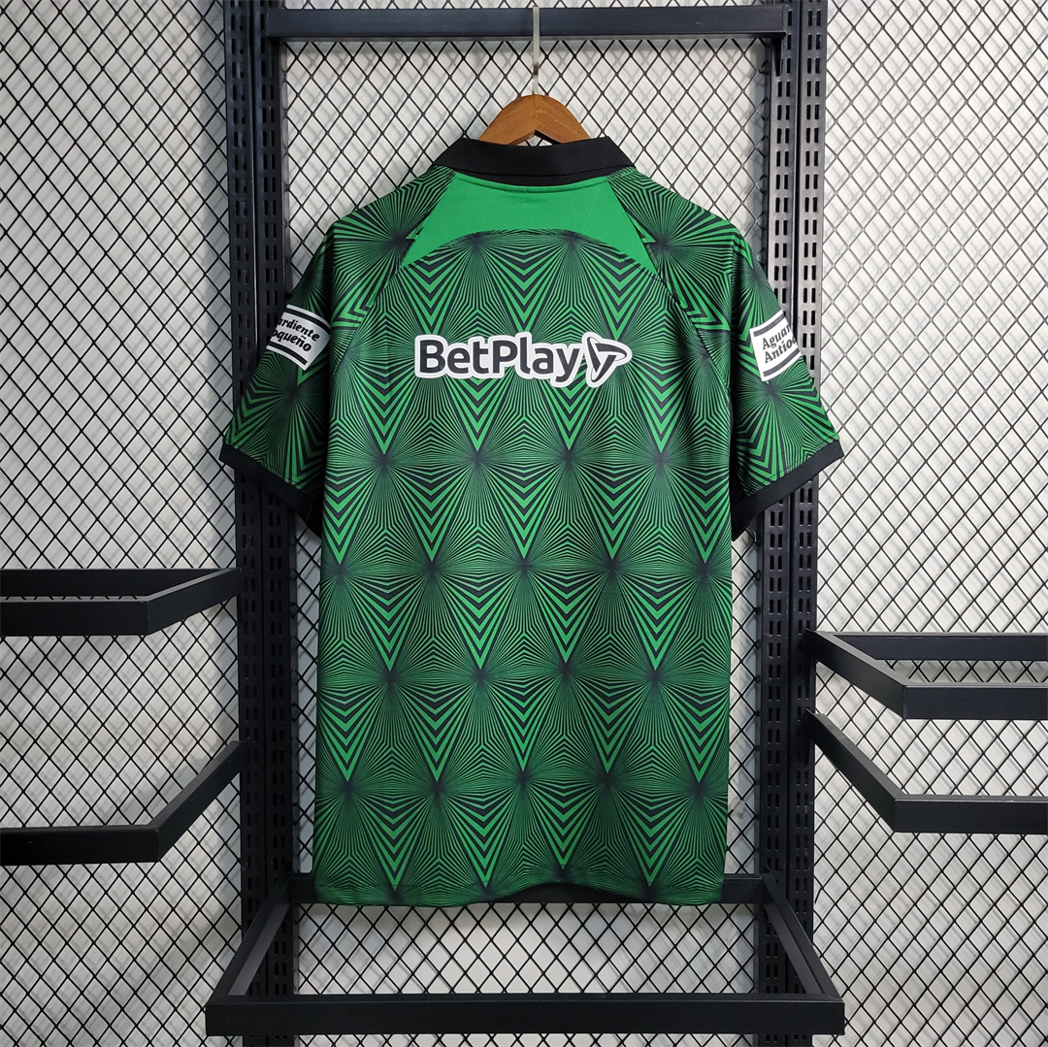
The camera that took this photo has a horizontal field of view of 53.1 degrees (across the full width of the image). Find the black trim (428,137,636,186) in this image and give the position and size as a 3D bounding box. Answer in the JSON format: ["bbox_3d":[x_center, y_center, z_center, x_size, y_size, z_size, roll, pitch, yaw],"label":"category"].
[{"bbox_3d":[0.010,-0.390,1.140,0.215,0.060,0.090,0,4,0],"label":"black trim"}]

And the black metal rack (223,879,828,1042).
[{"bbox_3d":[0.003,0.434,1.082,0.572,0.031,0.285,0,4,0],"label":"black metal rack"}]

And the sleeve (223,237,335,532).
[{"bbox_3d":[-0.264,-0.151,1.125,0.125,0.325,0.120,0,4,0],"label":"sleeve"}]

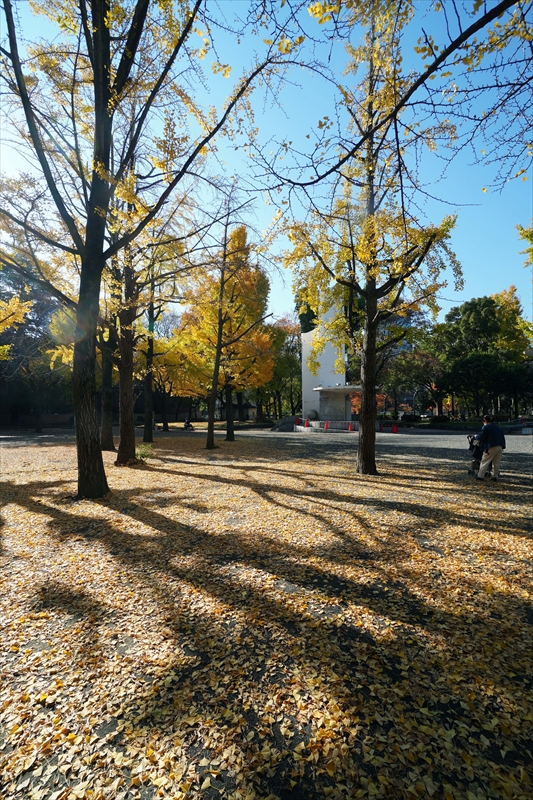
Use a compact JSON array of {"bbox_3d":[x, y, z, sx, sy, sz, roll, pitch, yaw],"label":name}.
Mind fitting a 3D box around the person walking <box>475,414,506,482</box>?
[{"bbox_3d":[5.480,1.180,8.150,0.540,1.620,0.560,0,-2,-16],"label":"person walking"}]

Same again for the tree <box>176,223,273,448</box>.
[{"bbox_3d":[-2.200,-3.400,17.600,5.100,11.700,5.000,0,-2,0],"label":"tree"}]

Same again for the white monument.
[{"bbox_3d":[5.850,-3.200,30.000,5.200,10.600,2.500,-1,-2,18],"label":"white monument"}]

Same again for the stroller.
[{"bbox_3d":[5.560,1.460,8.650,0.520,1.050,0.820,0,-2,-12],"label":"stroller"}]

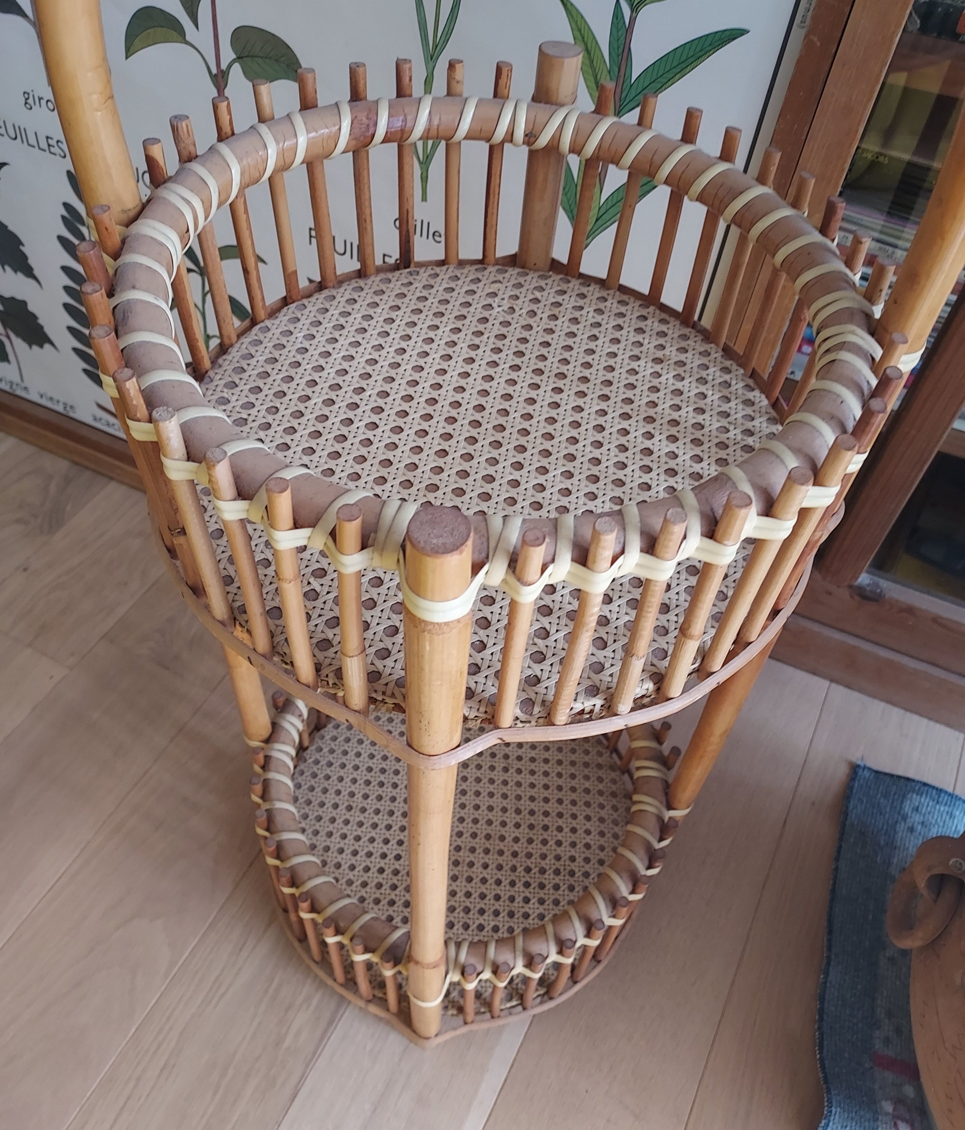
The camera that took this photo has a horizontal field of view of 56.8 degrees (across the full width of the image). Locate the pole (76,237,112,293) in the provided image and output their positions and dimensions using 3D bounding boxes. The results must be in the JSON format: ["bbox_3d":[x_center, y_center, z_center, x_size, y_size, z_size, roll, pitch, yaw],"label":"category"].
[{"bbox_3d":[-0.158,-0.086,0.397,0.009,0.121,0.009,-4,51,-7],"label":"pole"}]

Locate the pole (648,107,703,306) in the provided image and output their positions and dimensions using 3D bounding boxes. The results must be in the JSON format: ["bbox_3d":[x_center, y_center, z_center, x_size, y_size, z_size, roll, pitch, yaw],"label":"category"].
[{"bbox_3d":[0.112,-0.203,0.522,0.008,0.123,0.008,12,53,7],"label":"pole"}]

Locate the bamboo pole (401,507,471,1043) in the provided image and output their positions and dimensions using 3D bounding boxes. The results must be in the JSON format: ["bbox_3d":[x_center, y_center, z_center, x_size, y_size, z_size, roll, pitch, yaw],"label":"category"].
[{"bbox_3d":[-0.029,0.182,0.486,0.022,0.595,0.022,8,50,2],"label":"bamboo pole"}]

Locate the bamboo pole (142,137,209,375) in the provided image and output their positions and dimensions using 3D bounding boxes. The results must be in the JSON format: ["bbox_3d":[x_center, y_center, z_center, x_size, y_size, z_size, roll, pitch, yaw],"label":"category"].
[{"bbox_3d":[-0.155,-0.151,0.459,0.009,0.132,0.009,-12,52,-15],"label":"bamboo pole"}]

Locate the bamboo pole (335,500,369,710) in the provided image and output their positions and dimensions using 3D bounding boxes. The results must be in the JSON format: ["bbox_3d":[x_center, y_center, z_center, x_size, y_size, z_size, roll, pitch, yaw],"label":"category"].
[{"bbox_3d":[-0.048,0.023,0.332,0.009,0.127,0.009,-2,52,-8],"label":"bamboo pole"}]

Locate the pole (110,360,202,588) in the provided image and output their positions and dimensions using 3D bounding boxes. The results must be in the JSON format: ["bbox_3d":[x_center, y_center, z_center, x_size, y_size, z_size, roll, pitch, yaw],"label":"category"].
[{"bbox_3d":[-0.125,-0.028,0.351,0.008,0.121,0.008,-29,59,-24],"label":"pole"}]

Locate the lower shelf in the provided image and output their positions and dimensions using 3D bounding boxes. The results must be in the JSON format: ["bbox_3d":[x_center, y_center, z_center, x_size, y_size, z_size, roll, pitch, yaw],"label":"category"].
[{"bbox_3d":[-0.017,0.194,0.768,0.344,0.136,0.344,8,51,3],"label":"lower shelf"}]

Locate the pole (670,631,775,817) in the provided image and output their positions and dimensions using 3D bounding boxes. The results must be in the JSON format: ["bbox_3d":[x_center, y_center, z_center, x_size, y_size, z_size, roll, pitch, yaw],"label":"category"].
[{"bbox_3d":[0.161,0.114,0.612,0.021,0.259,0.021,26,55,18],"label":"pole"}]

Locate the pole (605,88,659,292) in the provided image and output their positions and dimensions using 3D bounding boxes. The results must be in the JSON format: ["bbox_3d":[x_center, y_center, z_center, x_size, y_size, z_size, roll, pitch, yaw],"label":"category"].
[{"bbox_3d":[0.085,-0.207,0.512,0.007,0.121,0.007,25,55,15],"label":"pole"}]

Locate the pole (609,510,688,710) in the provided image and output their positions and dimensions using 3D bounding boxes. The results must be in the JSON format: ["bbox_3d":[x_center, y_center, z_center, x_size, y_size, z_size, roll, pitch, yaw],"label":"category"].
[{"bbox_3d":[0.058,0.024,0.321,0.007,0.121,0.007,-13,53,-13],"label":"pole"}]

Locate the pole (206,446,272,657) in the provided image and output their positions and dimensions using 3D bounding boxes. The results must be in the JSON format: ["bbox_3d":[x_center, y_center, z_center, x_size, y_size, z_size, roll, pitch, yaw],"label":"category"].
[{"bbox_3d":[-0.093,0.002,0.348,0.008,0.125,0.008,-14,55,-15],"label":"pole"}]

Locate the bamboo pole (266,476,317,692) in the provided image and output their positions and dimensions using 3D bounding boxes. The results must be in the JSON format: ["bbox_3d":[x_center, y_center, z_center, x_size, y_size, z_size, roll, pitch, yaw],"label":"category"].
[{"bbox_3d":[-0.067,0.014,0.321,0.007,0.121,0.007,23,53,14],"label":"bamboo pole"}]

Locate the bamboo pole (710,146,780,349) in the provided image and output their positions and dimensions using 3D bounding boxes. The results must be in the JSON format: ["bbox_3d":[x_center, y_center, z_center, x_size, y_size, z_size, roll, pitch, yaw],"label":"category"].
[{"bbox_3d":[0.146,-0.172,0.499,0.008,0.123,0.008,16,53,11],"label":"bamboo pole"}]

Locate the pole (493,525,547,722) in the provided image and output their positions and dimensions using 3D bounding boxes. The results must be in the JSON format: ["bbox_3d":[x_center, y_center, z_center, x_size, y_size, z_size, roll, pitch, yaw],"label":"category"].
[{"bbox_3d":[0.013,0.030,0.332,0.008,0.126,0.008,9,52,3],"label":"pole"}]

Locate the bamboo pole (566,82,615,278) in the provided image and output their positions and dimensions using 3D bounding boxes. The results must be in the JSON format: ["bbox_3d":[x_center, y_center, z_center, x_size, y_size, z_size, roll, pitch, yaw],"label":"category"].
[{"bbox_3d":[0.062,-0.217,0.519,0.008,0.121,0.008,18,53,9],"label":"bamboo pole"}]

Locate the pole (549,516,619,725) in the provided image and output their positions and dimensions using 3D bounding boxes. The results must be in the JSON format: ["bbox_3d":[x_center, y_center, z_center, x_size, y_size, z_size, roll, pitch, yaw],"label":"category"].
[{"bbox_3d":[0.036,0.028,0.335,0.008,0.127,0.008,13,52,7],"label":"pole"}]

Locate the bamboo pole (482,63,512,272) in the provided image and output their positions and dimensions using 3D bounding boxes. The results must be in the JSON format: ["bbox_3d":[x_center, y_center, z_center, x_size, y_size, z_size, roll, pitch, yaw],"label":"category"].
[{"bbox_3d":[0.009,-0.229,0.525,0.008,0.121,0.008,3,50,-2],"label":"bamboo pole"}]

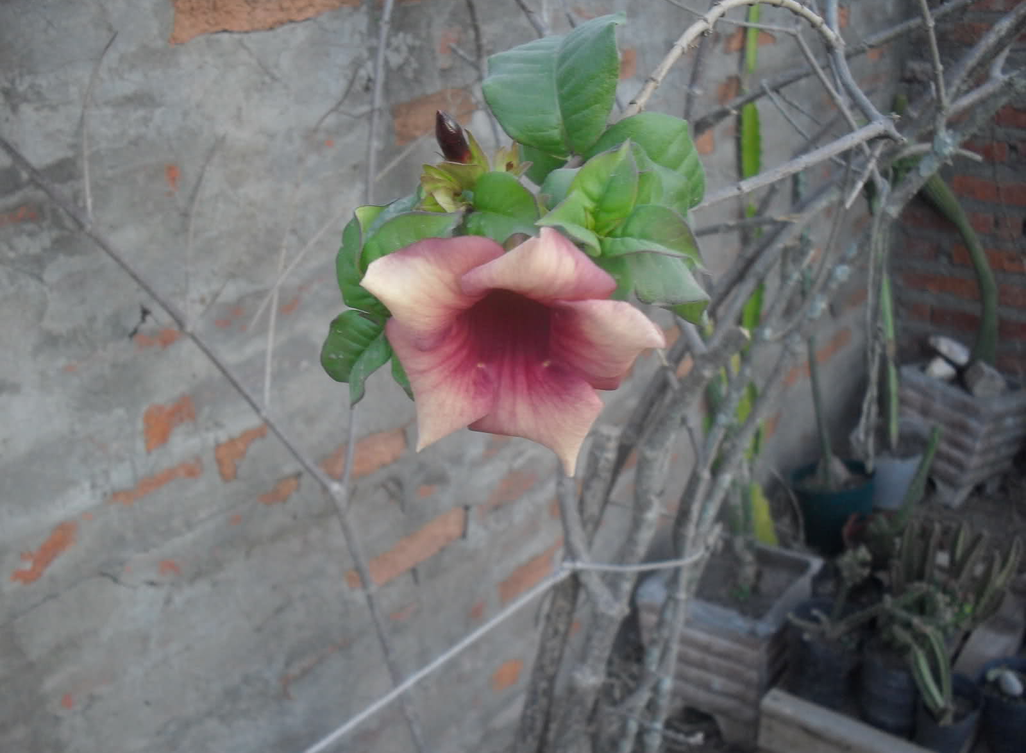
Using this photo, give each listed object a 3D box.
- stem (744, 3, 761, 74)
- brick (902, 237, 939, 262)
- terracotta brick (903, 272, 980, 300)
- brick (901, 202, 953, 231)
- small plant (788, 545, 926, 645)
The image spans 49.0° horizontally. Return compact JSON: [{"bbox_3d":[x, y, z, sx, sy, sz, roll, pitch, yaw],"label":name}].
[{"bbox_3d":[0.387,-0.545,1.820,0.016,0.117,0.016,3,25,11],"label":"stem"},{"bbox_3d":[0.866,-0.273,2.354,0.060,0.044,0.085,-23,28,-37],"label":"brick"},{"bbox_3d":[0.980,-0.216,2.511,0.200,0.050,0.110,17,31,41],"label":"terracotta brick"},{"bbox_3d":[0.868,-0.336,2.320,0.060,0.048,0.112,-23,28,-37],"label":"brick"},{"bbox_3d":[0.466,0.296,1.530,0.180,0.095,0.130,2,23,17],"label":"small plant"}]

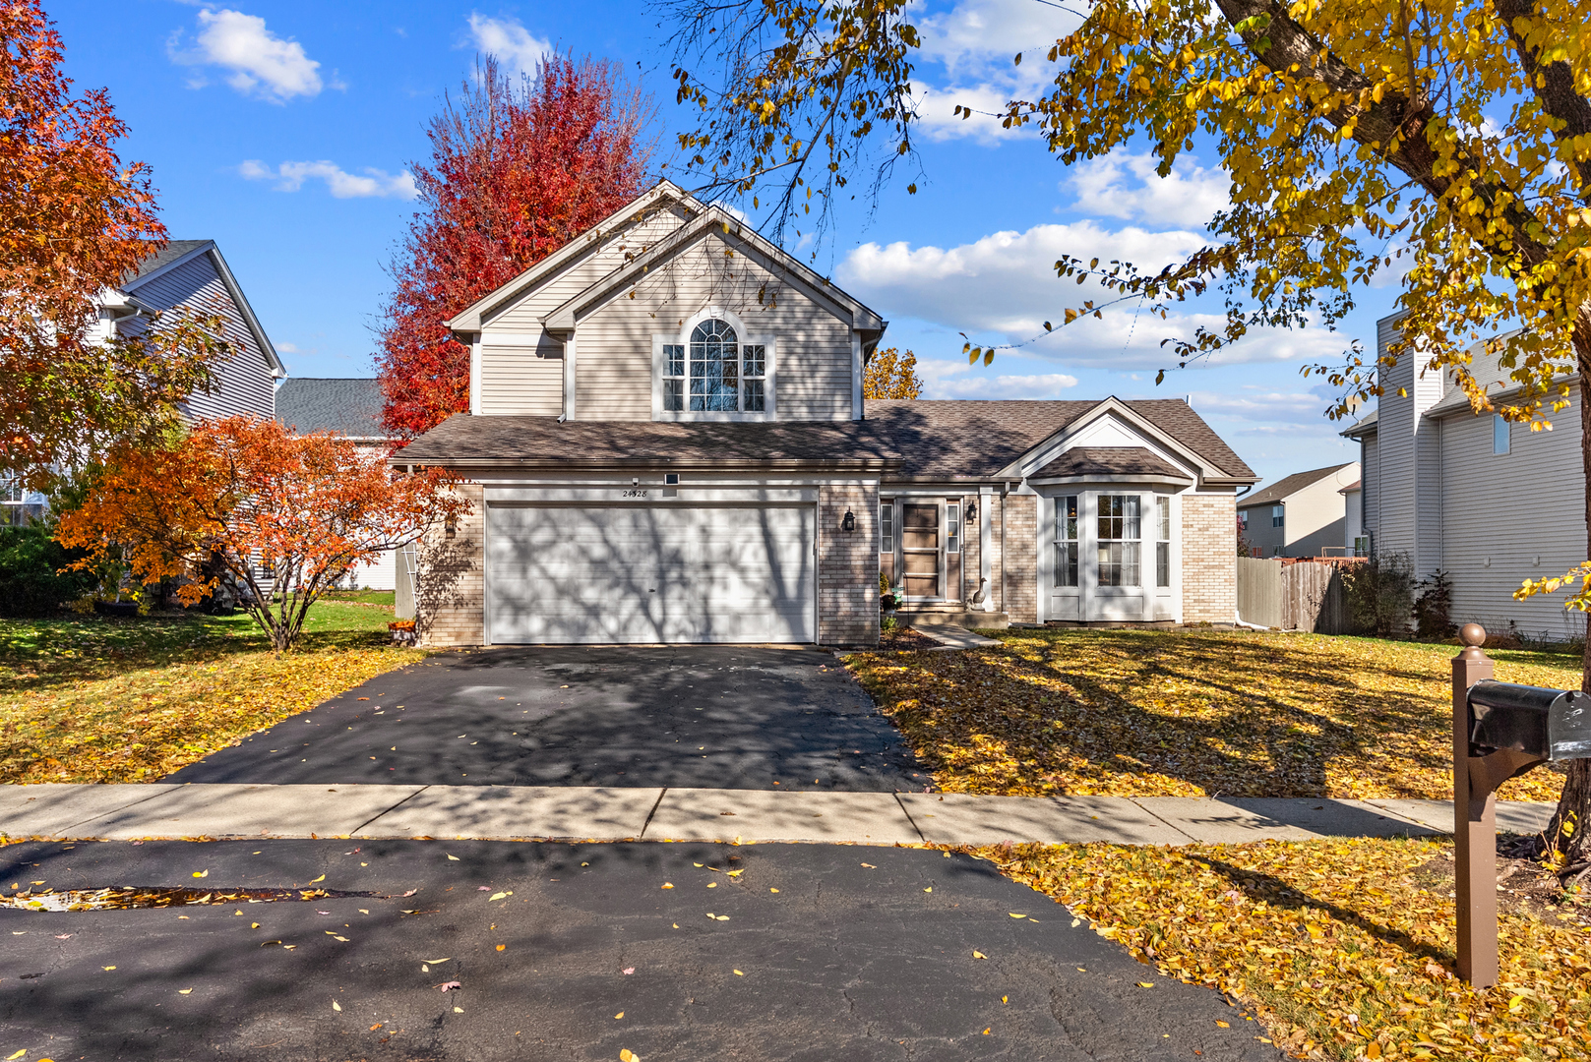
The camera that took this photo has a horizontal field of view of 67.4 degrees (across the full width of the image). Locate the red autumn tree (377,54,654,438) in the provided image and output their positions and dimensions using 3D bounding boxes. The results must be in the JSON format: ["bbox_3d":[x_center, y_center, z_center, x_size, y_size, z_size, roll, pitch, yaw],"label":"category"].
[{"bbox_3d":[-7.600,-5.700,34.200,8.400,15.700,8.200,0,-2,0],"label":"red autumn tree"}]

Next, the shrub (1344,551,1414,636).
[{"bbox_3d":[13.350,1.430,27.300,1.600,2.000,1.500,0,-2,0],"label":"shrub"}]

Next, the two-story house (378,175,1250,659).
[{"bbox_3d":[1.500,-1.960,23.800,15.200,7.800,13.000,0,-2,-2],"label":"two-story house"}]

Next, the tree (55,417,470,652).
[{"bbox_3d":[-7.400,0.040,16.600,5.800,3.300,5.000,0,-2,0],"label":"tree"}]

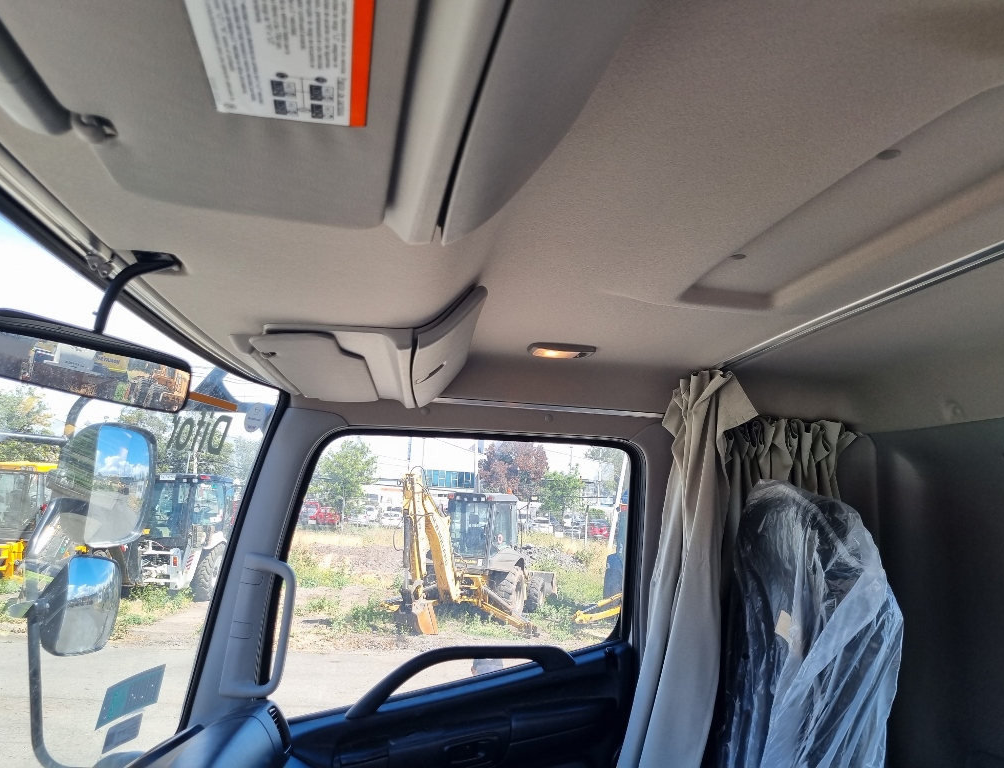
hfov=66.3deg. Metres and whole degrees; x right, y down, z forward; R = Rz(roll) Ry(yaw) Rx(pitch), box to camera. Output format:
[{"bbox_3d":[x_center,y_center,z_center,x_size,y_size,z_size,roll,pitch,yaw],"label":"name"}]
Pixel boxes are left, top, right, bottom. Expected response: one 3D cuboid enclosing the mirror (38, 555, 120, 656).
[{"bbox_3d":[-1.071,0.562,1.950,0.095,0.243,0.160,-6,-11,22],"label":"mirror"}]

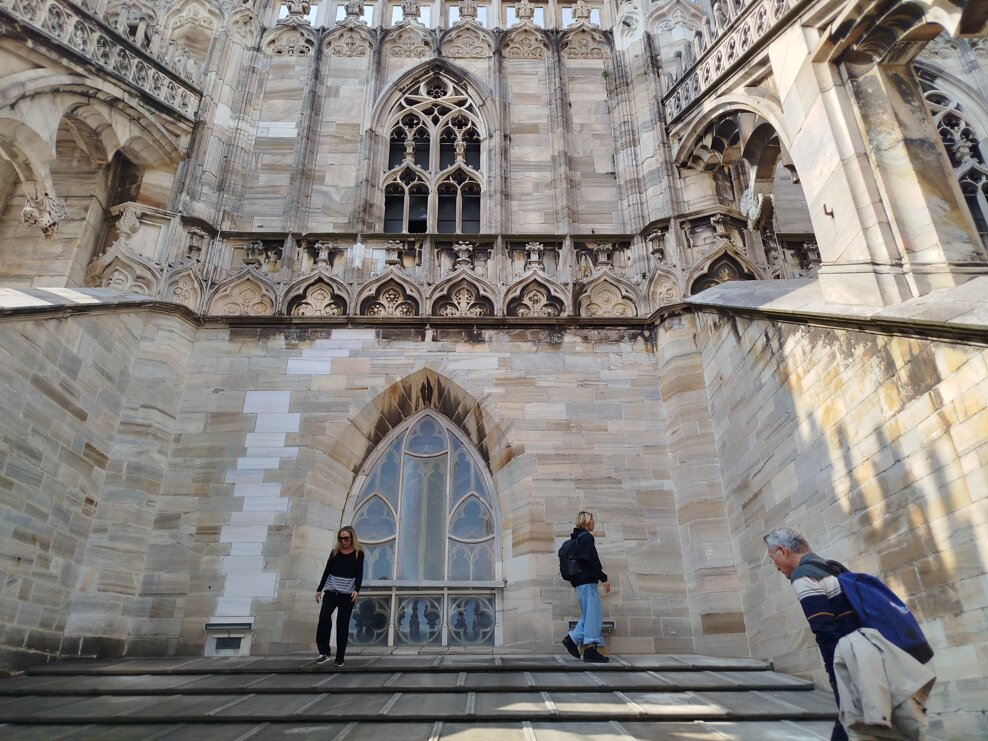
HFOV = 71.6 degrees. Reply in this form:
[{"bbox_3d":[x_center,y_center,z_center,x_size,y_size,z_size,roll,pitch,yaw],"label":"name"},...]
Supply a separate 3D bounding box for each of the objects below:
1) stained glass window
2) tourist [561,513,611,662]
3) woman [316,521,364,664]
[{"bbox_3d":[-0.985,2.107,9.677,2.160,3.310,0.220,0,-26,-1],"label":"stained glass window"},{"bbox_3d":[1.099,2.594,8.361,0.620,1.767,0.500,7,-27,-14],"label":"tourist"},{"bbox_3d":[-1.842,2.619,8.107,0.500,1.574,0.400,-3,-26,4],"label":"woman"}]

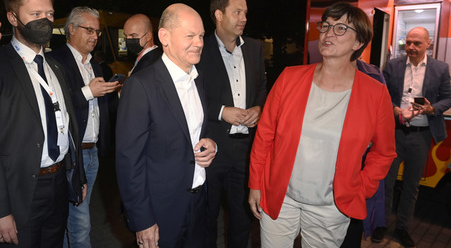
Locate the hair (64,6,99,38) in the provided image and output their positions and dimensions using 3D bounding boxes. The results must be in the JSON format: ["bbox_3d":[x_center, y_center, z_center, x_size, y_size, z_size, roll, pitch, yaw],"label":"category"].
[{"bbox_3d":[-0.868,-0.612,1.811,0.205,0.200,0.175,14,14,18],"label":"hair"}]

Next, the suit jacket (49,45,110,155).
[{"bbox_3d":[-0.915,-0.144,1.884,0.380,0.750,0.500,7,12,34],"label":"suit jacket"}]

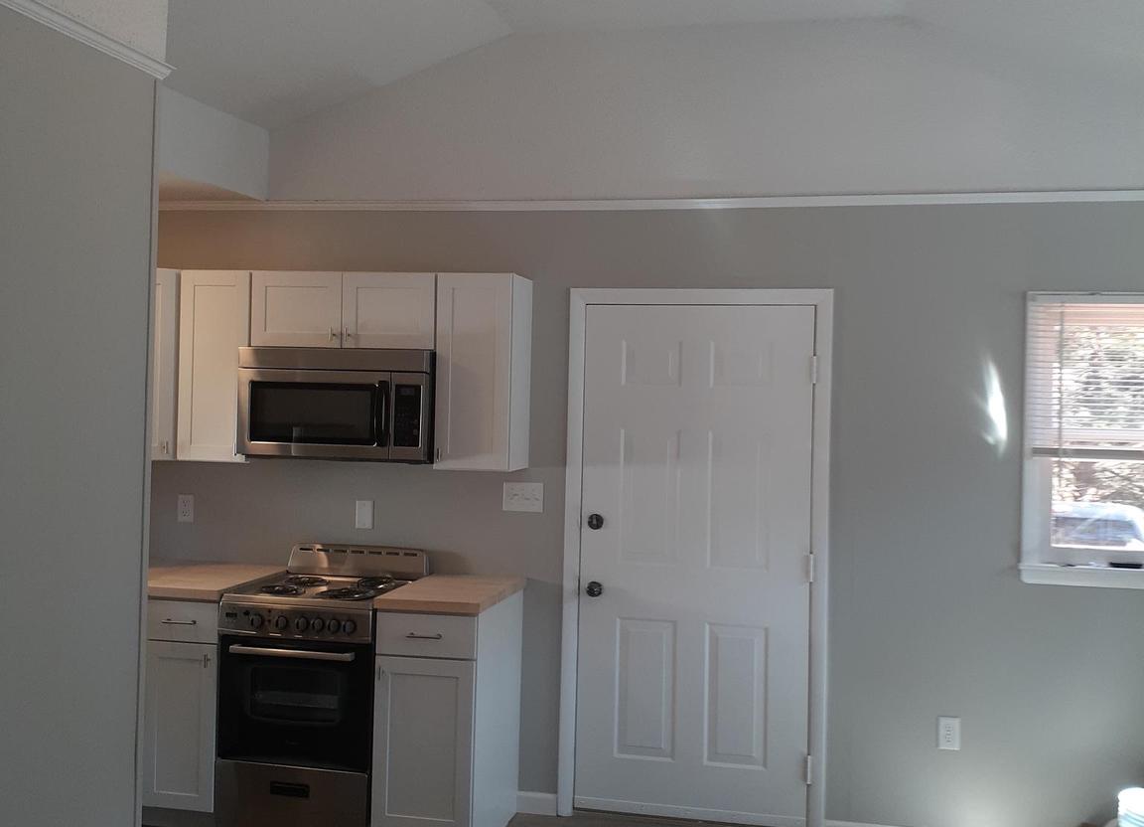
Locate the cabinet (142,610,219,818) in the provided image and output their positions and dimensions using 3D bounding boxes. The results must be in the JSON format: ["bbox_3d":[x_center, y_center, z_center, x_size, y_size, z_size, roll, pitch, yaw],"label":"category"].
[{"bbox_3d":[-1.395,1.107,4.722,0.305,0.847,0.634,1,0,12],"label":"cabinet"}]

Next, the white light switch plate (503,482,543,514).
[{"bbox_3d":[-0.195,0.338,4.786,0.165,0.115,0.012,1,0,12],"label":"white light switch plate"}]

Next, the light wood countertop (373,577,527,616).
[{"bbox_3d":[-0.449,0.685,4.508,0.395,0.042,0.660,1,0,12],"label":"light wood countertop"}]

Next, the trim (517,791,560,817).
[{"bbox_3d":[-0.137,1.565,4.770,0.170,0.079,0.015,1,0,12],"label":"trim"}]

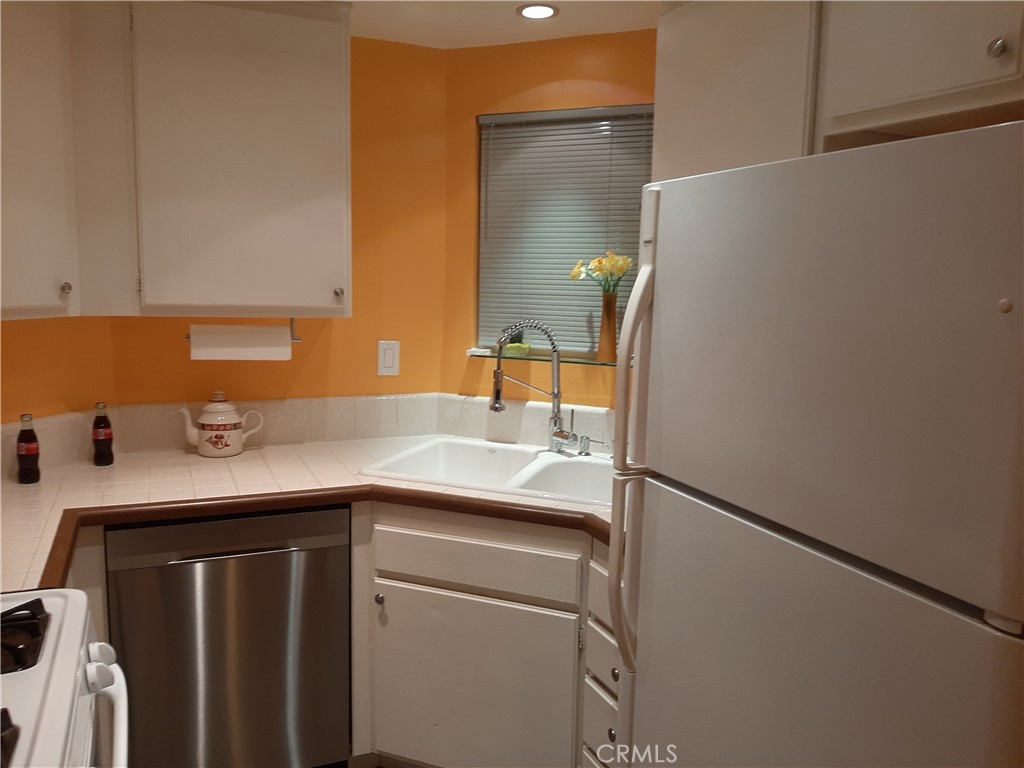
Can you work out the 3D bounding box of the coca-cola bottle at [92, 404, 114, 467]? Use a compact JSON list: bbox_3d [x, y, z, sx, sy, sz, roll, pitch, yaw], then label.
[{"bbox_3d":[-1.261,0.152,2.366,0.057,0.193,0.057,-4,9,-32],"label":"coca-cola bottle"}]

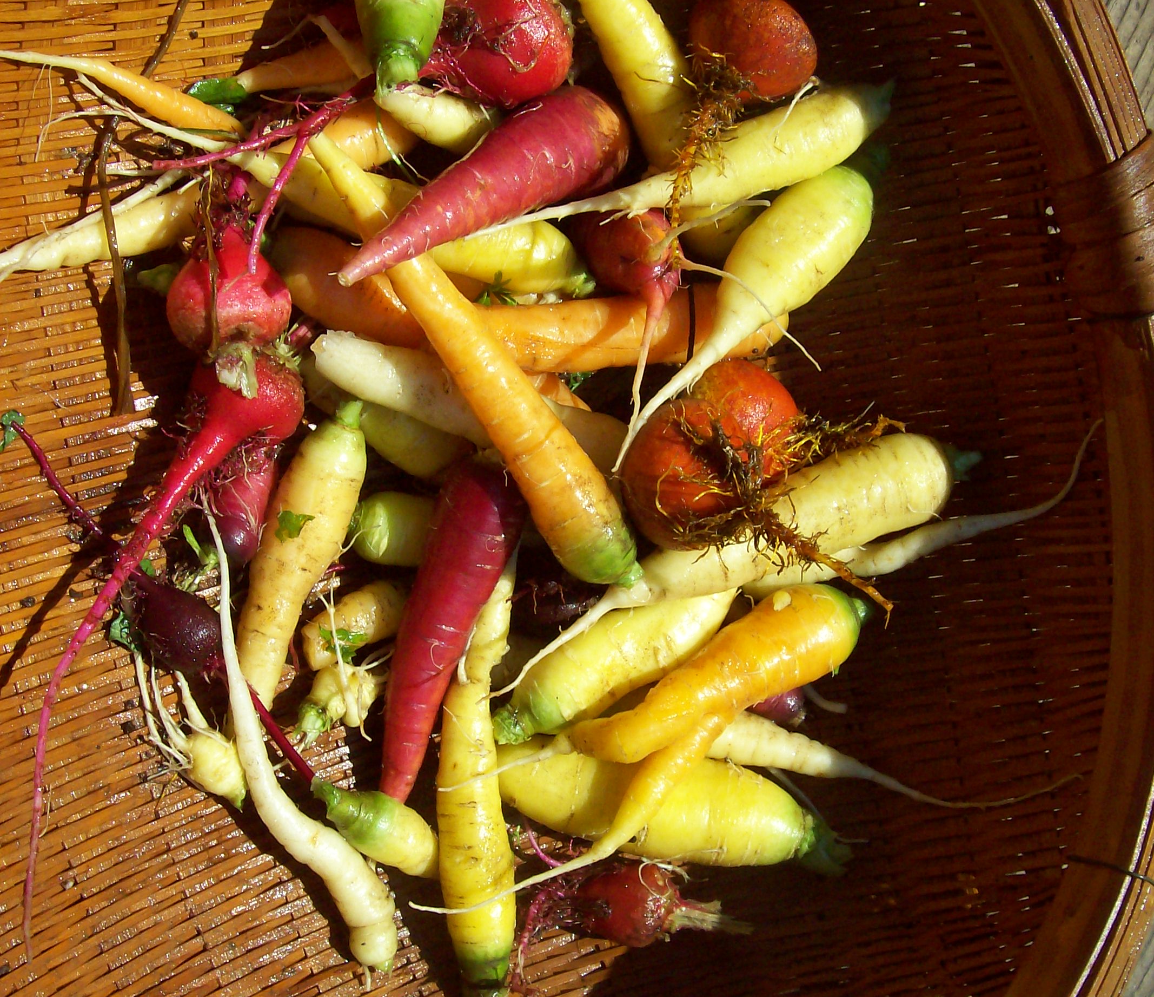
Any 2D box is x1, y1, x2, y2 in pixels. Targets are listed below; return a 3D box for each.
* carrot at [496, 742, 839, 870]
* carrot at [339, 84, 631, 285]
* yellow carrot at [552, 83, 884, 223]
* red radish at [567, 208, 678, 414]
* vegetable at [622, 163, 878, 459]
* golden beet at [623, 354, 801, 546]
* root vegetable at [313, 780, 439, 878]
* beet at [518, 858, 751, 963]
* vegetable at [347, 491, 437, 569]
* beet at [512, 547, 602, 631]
[{"bbox_3d":[0.031,0.120,0.622,0.140,0.038,0.039,14,80,8],"label":"carrot"},{"bbox_3d":[-0.035,-0.109,0.591,0.119,0.036,0.036,-29,101,-1],"label":"carrot"},{"bbox_3d":[0.053,-0.126,0.596,0.139,0.030,0.032,-19,100,-5],"label":"yellow carrot"},{"bbox_3d":[0.016,-0.066,0.557,0.038,0.036,0.078,5,84,0],"label":"red radish"},{"bbox_3d":[0.062,-0.070,0.594,0.036,0.035,0.139,41,83,0],"label":"vegetable"},{"bbox_3d":[0.046,-0.015,0.560,0.062,0.058,0.063,-9,125,-13],"label":"golden beet"},{"bbox_3d":[-0.073,0.134,0.641,0.071,0.028,0.028,29,76,-10],"label":"root vegetable"},{"bbox_3d":[0.024,0.166,0.642,0.093,0.032,0.038,2,76,3],"label":"beet"},{"bbox_3d":[-0.045,0.013,0.578,0.075,0.027,0.027,2,84,0],"label":"vegetable"},{"bbox_3d":[-0.006,0.032,0.580,0.036,0.034,0.036,39,119,4],"label":"beet"}]

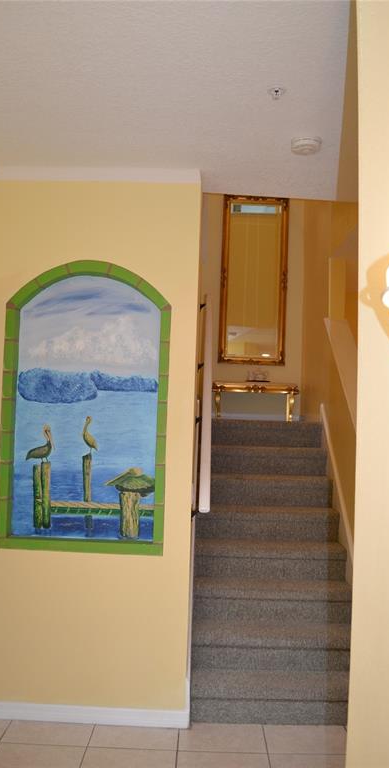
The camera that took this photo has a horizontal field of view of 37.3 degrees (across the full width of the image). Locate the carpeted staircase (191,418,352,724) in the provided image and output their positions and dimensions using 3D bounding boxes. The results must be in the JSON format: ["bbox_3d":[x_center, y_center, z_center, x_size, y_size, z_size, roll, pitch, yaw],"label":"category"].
[{"bbox_3d":[0.484,1.039,3.768,0.950,1.526,1.650,2,-3,1],"label":"carpeted staircase"}]

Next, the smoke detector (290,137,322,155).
[{"bbox_3d":[0.524,-1.111,2.687,0.140,0.045,0.140,2,-3,1],"label":"smoke detector"}]

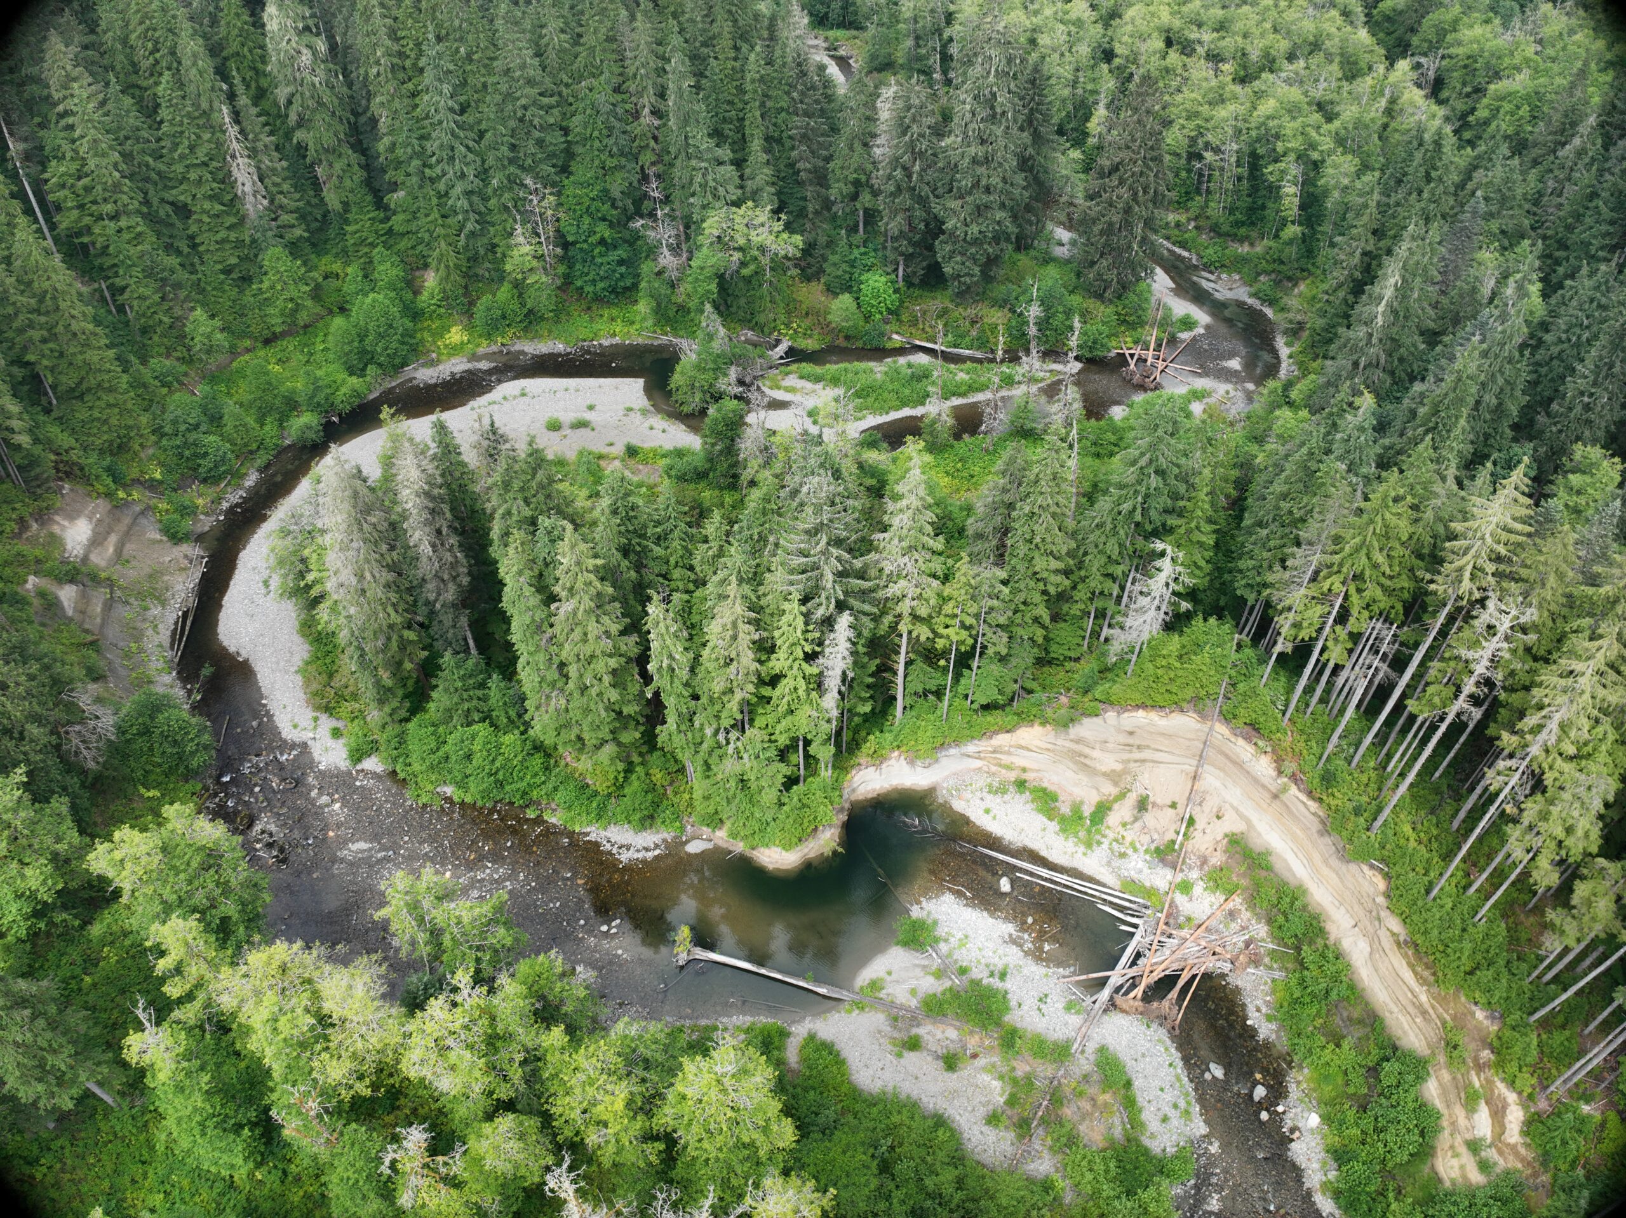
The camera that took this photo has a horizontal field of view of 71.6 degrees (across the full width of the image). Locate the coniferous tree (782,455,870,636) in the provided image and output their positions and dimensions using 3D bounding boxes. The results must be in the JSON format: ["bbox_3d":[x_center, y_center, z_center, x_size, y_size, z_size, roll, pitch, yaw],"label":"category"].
[{"bbox_3d":[1.181,-1.201,99.543,8.300,30.050,8.300,3,43,0],"label":"coniferous tree"}]

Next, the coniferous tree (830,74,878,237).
[{"bbox_3d":[6.401,-68.290,173.888,7.570,27.020,7.570,3,43,0],"label":"coniferous tree"}]

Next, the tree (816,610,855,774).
[{"bbox_3d":[1.950,7.822,96.452,3.600,21.130,3.600,3,43,0],"label":"tree"}]

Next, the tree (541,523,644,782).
[{"bbox_3d":[-19.148,4.359,93.288,9.200,29.160,9.200,3,43,0],"label":"tree"}]

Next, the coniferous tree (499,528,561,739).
[{"bbox_3d":[-24.480,3.740,98.930,5.350,27.810,5.350,-13,45,-14],"label":"coniferous tree"}]

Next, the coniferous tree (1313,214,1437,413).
[{"bbox_3d":[72.240,-37.060,143.540,10.030,25.880,10.030,22,47,20],"label":"coniferous tree"}]

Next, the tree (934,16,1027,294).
[{"bbox_3d":[23.910,-62.620,160.100,12.630,41.060,12.630,7,44,6],"label":"tree"}]

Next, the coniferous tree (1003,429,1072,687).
[{"bbox_3d":[20.305,-3.052,101.573,6.000,31.210,6.000,3,43,0],"label":"coniferous tree"}]

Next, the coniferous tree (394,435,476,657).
[{"bbox_3d":[-35.670,-4.840,107.440,6.060,28.270,6.060,-16,46,-17],"label":"coniferous tree"}]

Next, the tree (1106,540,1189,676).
[{"bbox_3d":[32.552,0.252,108.273,8.040,18.020,8.040,3,43,0],"label":"tree"}]

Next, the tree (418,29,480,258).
[{"bbox_3d":[-52.994,-65.482,162.636,7.940,34.470,7.940,3,43,0],"label":"tree"}]

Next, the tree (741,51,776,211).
[{"bbox_3d":[-8.010,-64.820,167.200,6.030,33.660,6.030,-1,44,-2],"label":"tree"}]

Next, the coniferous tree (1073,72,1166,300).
[{"bbox_3d":[45.660,-60.062,162.506,13.270,33.030,13.270,3,43,0],"label":"coniferous tree"}]

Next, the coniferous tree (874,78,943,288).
[{"bbox_3d":[13.980,-62.070,166.470,9.760,31.210,9.760,4,44,3],"label":"coniferous tree"}]

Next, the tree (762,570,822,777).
[{"bbox_3d":[-1.789,6.707,94.277,5.400,25.490,5.400,3,43,0],"label":"tree"}]

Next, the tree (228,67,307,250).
[{"bbox_3d":[-80.242,-63.765,164.152,7.930,28.160,7.930,3,43,0],"label":"tree"}]

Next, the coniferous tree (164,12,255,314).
[{"bbox_3d":[-79.659,-57.954,149.801,8.500,39.280,8.500,3,43,0],"label":"coniferous tree"}]

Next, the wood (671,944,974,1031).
[{"bbox_3d":[0.720,31.770,93.510,25.380,1.050,1.200,10,44,10],"label":"wood"}]

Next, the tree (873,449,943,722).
[{"bbox_3d":[8.410,-0.580,100.170,6.100,33.160,6.100,5,44,5],"label":"tree"}]

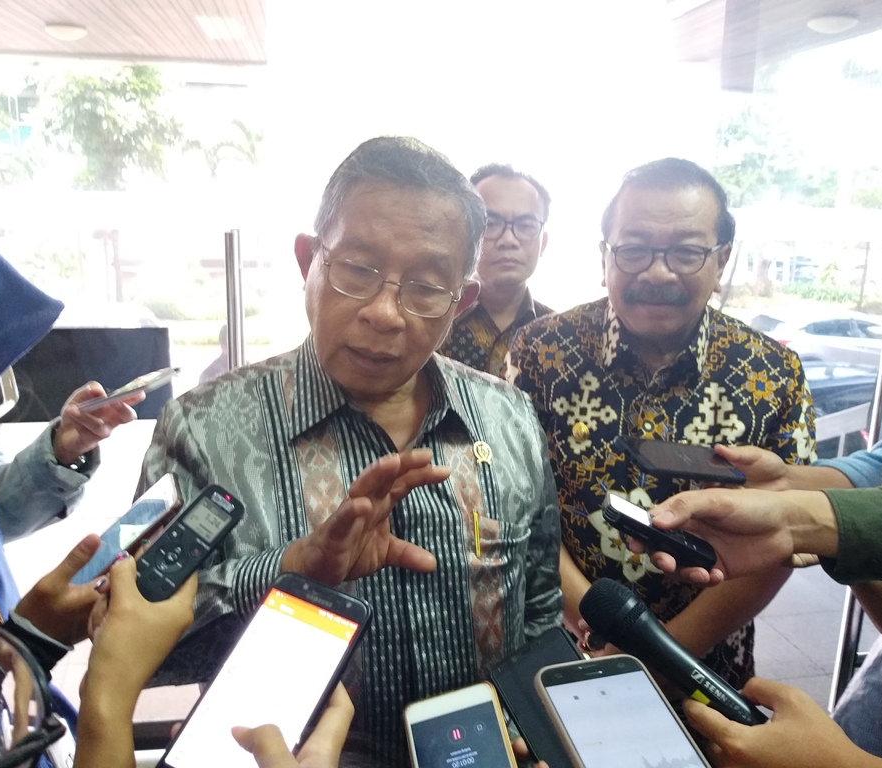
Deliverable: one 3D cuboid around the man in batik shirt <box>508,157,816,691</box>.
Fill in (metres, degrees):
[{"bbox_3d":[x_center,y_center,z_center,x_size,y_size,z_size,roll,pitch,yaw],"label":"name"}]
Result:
[{"bbox_3d":[0.338,0.462,1.359,0.530,1.650,0.400,6,13,19],"label":"man in batik shirt"}]

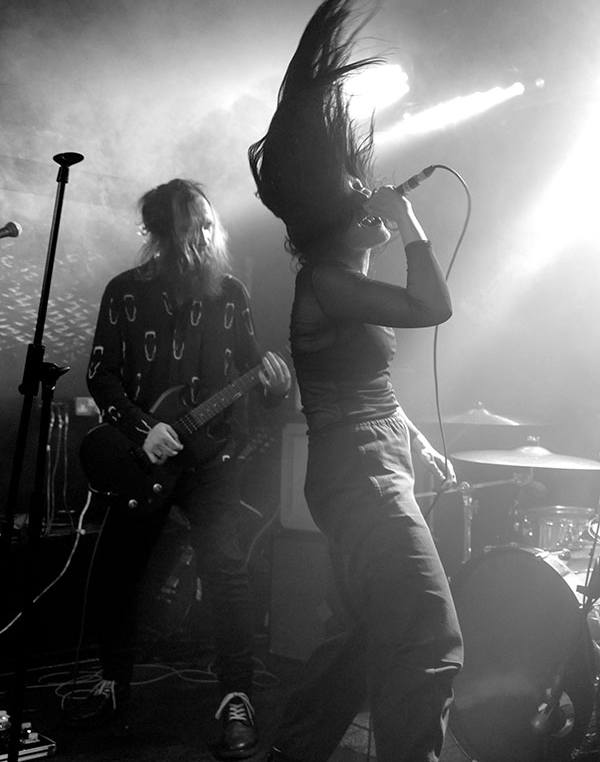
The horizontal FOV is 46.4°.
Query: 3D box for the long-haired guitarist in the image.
[{"bbox_3d":[-0.385,0.225,2.220,0.680,1.750,0.500,1,-3,-12],"label":"long-haired guitarist"}]

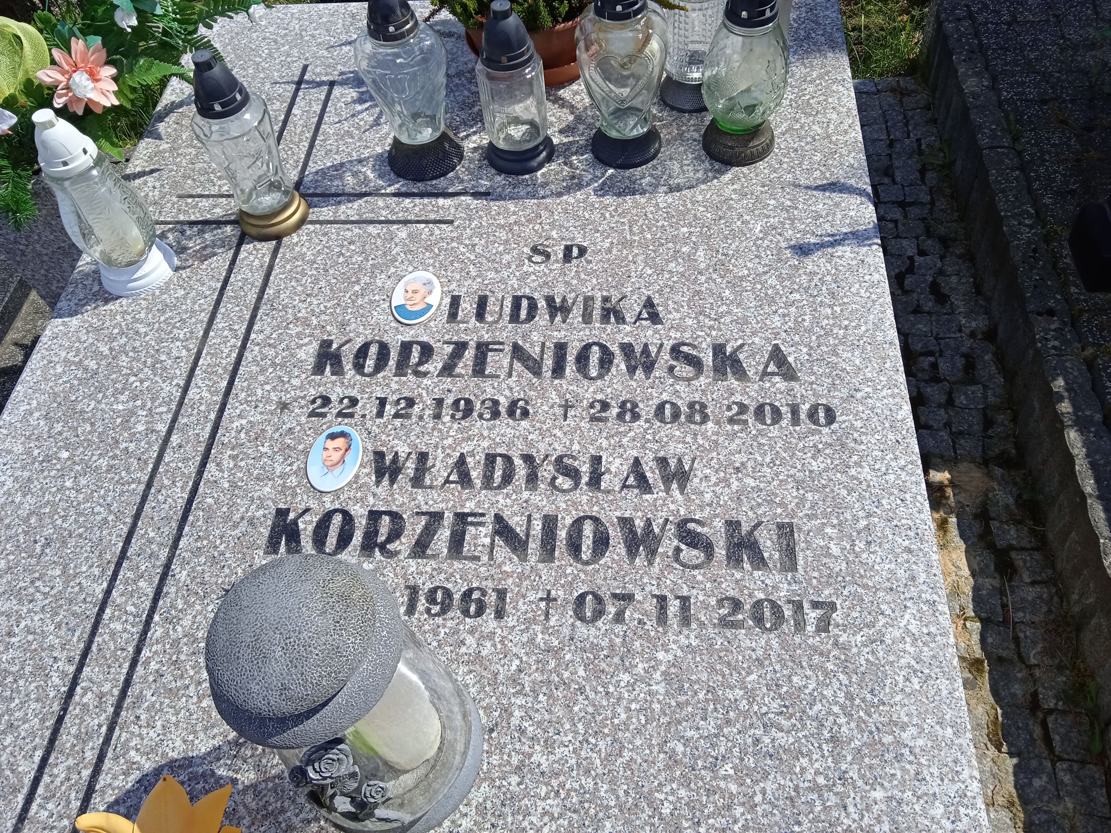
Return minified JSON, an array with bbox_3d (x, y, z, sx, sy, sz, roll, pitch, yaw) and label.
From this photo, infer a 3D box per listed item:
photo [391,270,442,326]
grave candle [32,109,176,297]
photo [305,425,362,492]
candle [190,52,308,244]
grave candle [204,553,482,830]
[{"bbox_3d":[-0.172,-0.148,1.114,0.060,0.005,0.084,1,56,6],"label":"photo"},{"bbox_3d":[-0.557,-0.261,1.086,0.099,0.239,0.099,1,56,6],"label":"grave candle"},{"bbox_3d":[-0.243,0.046,0.987,0.058,0.005,0.083,1,56,6],"label":"photo"},{"bbox_3d":[-0.388,-0.337,1.117,0.093,0.247,0.093,1,56,6],"label":"candle"},{"bbox_3d":[-0.152,0.210,0.681,0.152,0.307,0.152,-3,55,4],"label":"grave candle"}]

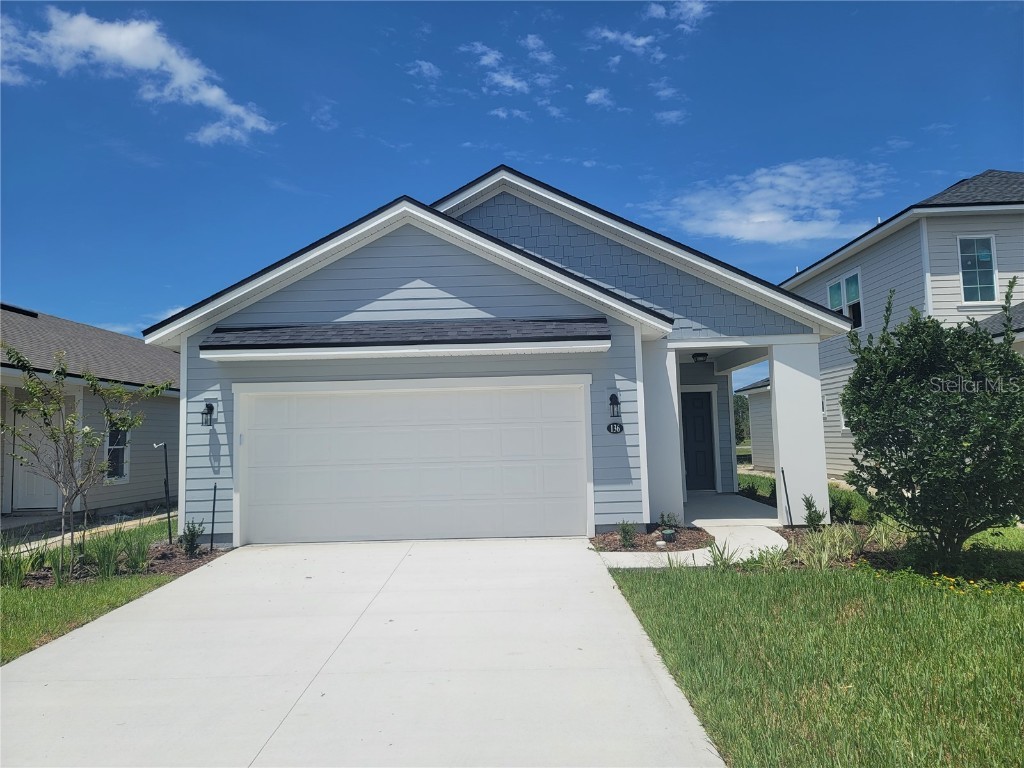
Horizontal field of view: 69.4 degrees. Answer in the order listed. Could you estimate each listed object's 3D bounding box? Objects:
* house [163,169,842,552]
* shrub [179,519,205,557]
[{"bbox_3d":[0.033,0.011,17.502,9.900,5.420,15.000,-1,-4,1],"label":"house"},{"bbox_3d":[-4.172,2.011,9.625,0.350,0.510,0.340,-1,-4,1],"label":"shrub"}]

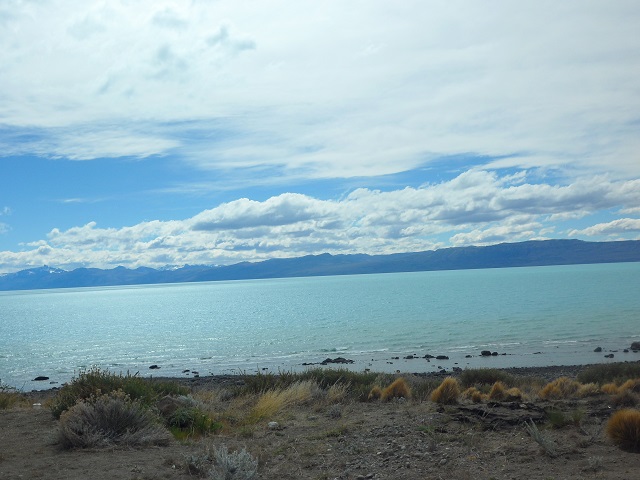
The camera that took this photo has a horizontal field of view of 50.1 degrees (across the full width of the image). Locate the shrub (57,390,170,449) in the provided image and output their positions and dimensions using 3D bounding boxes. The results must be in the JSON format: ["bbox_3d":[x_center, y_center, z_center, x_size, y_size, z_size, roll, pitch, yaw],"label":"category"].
[{"bbox_3d":[-2.536,2.198,8.400,1.380,0.660,1.150,-3,-3,0],"label":"shrub"}]

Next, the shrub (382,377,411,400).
[{"bbox_3d":[1.203,2.386,10.900,0.470,0.360,0.420,-3,-3,0],"label":"shrub"}]

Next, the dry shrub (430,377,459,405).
[{"bbox_3d":[1.908,2.288,10.400,0.450,0.420,0.430,-3,-3,0],"label":"dry shrub"}]

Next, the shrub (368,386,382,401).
[{"bbox_3d":[0.884,2.446,10.900,0.230,0.230,0.220,-3,-3,0],"label":"shrub"}]

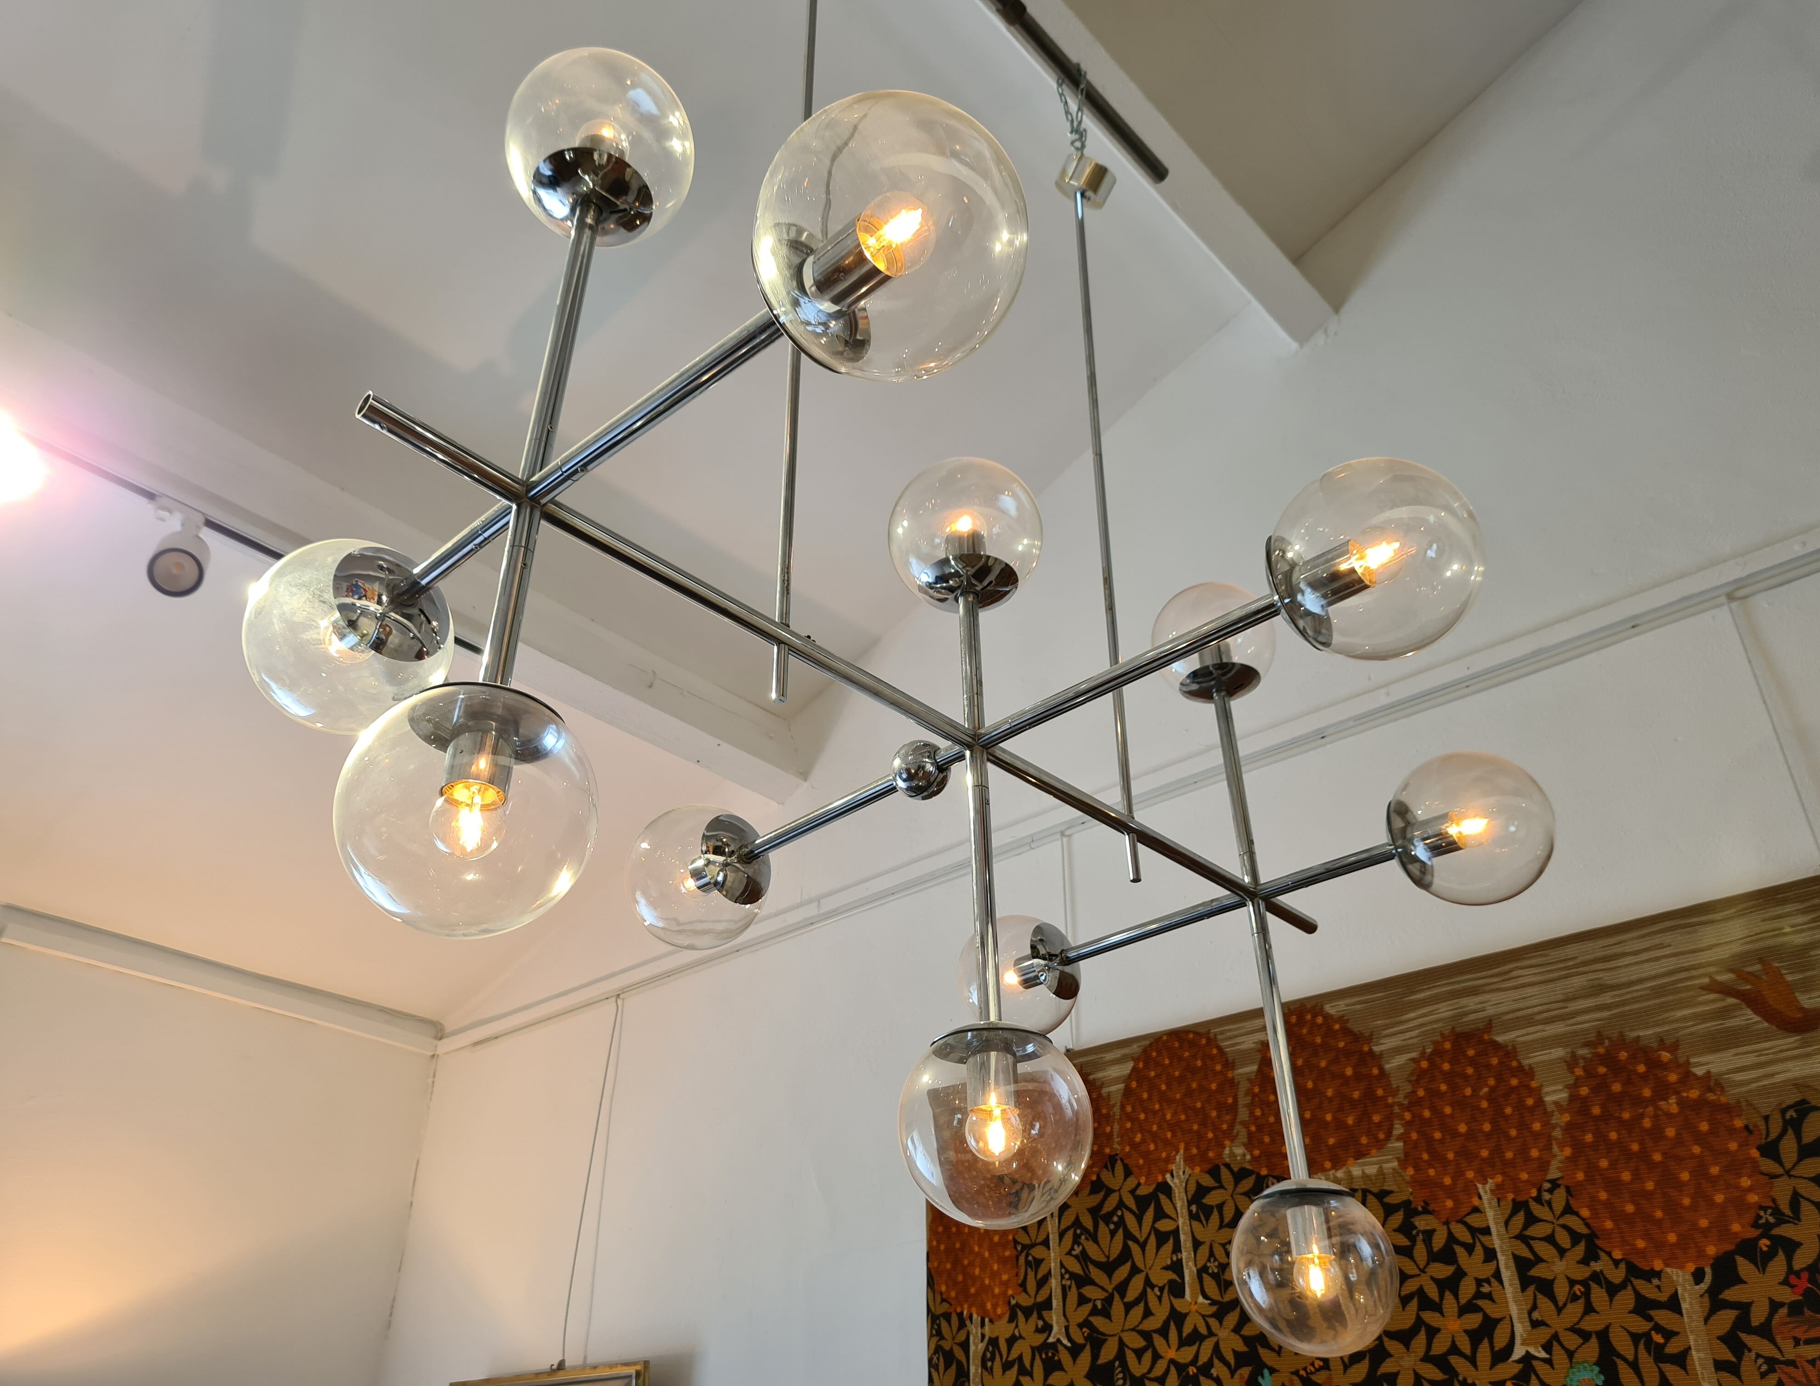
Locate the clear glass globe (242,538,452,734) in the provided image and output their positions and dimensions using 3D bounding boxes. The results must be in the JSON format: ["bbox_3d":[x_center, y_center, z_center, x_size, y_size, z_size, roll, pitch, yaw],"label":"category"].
[{"bbox_3d":[-0.447,-0.044,1.112,0.156,0.156,0.156,-27,-41,35],"label":"clear glass globe"}]

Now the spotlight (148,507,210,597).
[{"bbox_3d":[-1.194,-0.230,2.270,0.090,0.125,0.130,21,-82,-31],"label":"spotlight"}]

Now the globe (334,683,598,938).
[{"bbox_3d":[-0.270,0.073,0.851,0.156,0.156,0.156,-1,-32,0],"label":"globe"}]

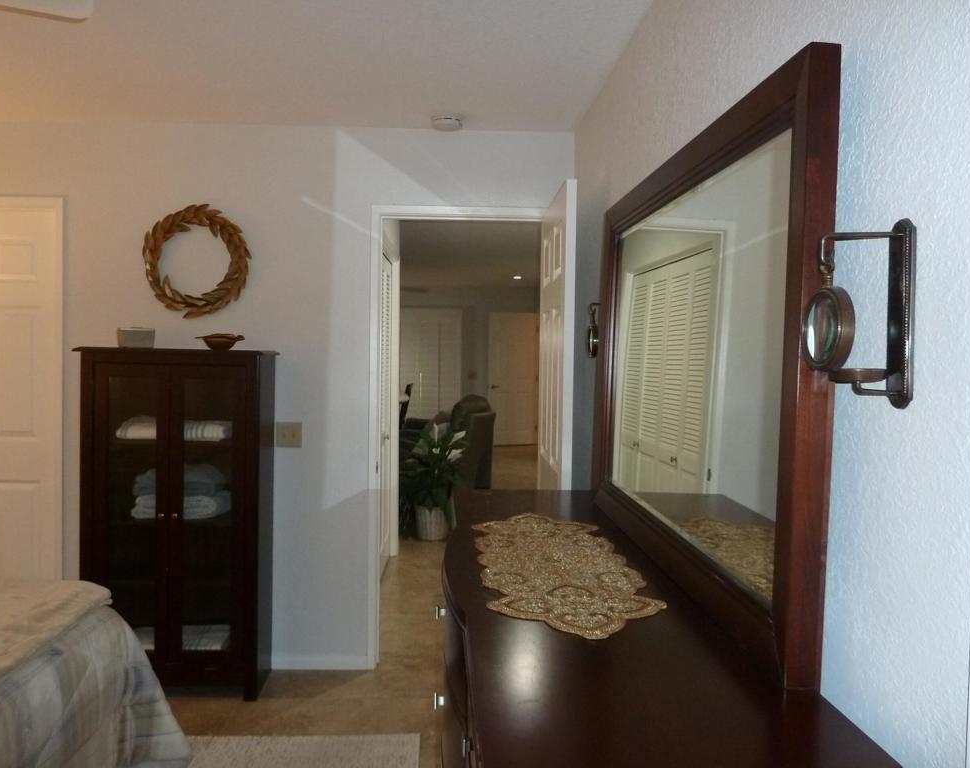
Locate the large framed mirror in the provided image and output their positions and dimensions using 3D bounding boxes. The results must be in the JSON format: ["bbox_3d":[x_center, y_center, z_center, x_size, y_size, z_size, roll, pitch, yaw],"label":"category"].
[{"bbox_3d":[0.430,-0.042,1.729,0.052,0.937,1.330,2,2,-4],"label":"large framed mirror"}]

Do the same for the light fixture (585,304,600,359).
[{"bbox_3d":[0.388,-0.161,2.443,0.113,0.240,0.105,1,2,-4],"label":"light fixture"}]

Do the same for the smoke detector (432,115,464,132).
[{"bbox_3d":[-0.166,-1.117,3.187,0.132,0.040,0.132,1,2,-4],"label":"smoke detector"}]

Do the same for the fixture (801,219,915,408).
[{"bbox_3d":[0.479,-0.090,0.945,0.113,0.242,0.105,1,2,-4],"label":"fixture"}]

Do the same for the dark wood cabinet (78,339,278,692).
[{"bbox_3d":[-1.284,0.578,3.145,0.750,1.445,0.315,1,2,-4],"label":"dark wood cabinet"}]

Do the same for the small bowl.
[{"bbox_3d":[-1.116,-0.177,3.113,0.190,0.070,0.130,1,2,-4],"label":"small bowl"}]

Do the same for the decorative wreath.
[{"bbox_3d":[-1.258,-0.536,3.235,0.465,0.495,0.050,1,2,-4],"label":"decorative wreath"}]

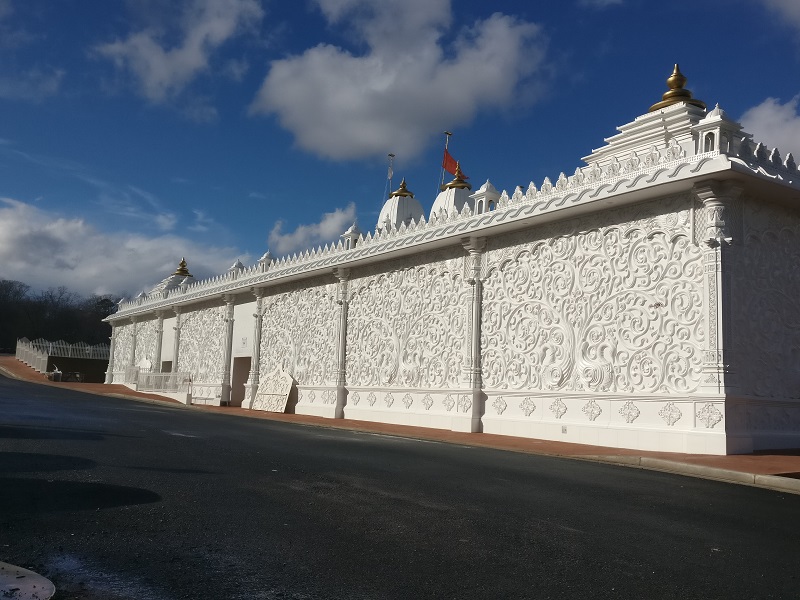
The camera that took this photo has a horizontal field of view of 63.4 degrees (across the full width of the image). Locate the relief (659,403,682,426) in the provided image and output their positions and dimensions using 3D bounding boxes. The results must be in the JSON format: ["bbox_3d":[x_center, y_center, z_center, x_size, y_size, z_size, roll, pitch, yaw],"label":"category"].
[{"bbox_3d":[6.988,2.955,16.702,0.060,0.620,0.650,9,-11,-37],"label":"relief"}]

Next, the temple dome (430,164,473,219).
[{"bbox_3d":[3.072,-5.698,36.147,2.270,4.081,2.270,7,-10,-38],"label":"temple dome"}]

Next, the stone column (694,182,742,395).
[{"bbox_3d":[6.761,-0.276,13.834,0.650,4.557,0.600,7,-10,-38],"label":"stone column"}]

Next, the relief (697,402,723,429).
[{"bbox_3d":[7.520,2.802,15.698,0.060,0.620,0.650,9,-11,-37],"label":"relief"}]

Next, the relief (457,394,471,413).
[{"bbox_3d":[1.882,3.071,19.205,0.070,0.498,0.554,7,-10,-38],"label":"relief"}]

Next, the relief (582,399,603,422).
[{"bbox_3d":[5.522,3.177,18.562,0.060,0.620,0.650,9,-11,-37],"label":"relief"}]

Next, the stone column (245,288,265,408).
[{"bbox_3d":[-8.217,2.721,36.305,0.520,6.736,0.780,9,-11,-37],"label":"stone column"}]

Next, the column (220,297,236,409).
[{"bbox_3d":[-8.736,2.525,32.991,0.500,5.683,0.500,7,-10,-38],"label":"column"}]

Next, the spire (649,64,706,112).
[{"bbox_3d":[8.159,-6.233,19.027,1.668,1.360,1.668,7,-10,-38],"label":"spire"}]

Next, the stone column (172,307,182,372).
[{"bbox_3d":[-16.328,3.859,46.616,0.520,6.608,0.780,9,-11,-37],"label":"stone column"}]

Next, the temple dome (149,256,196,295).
[{"bbox_3d":[-17.201,-1.825,50.253,3.293,3.027,3.293,7,-10,-38],"label":"temple dome"}]

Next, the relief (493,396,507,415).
[{"bbox_3d":[3.304,3.494,21.380,0.060,0.620,0.650,9,-11,-37],"label":"relief"}]

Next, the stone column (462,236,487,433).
[{"bbox_3d":[2.223,0.987,19.114,0.500,5.757,0.500,7,-10,-38],"label":"stone column"}]

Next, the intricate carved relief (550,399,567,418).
[{"bbox_3d":[4.778,3.278,19.508,0.060,0.620,0.650,9,-11,-37],"label":"intricate carved relief"}]

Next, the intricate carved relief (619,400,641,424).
[{"bbox_3d":[6.259,3.065,17.628,0.060,0.620,0.650,9,-11,-37],"label":"intricate carved relief"}]

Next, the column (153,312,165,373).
[{"bbox_3d":[-18.684,4.184,49.611,0.520,6.560,0.780,9,-11,-37],"label":"column"}]

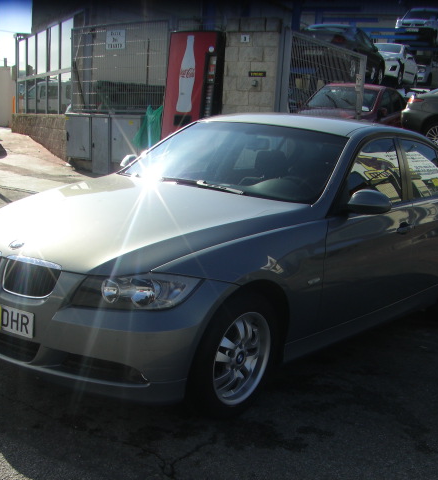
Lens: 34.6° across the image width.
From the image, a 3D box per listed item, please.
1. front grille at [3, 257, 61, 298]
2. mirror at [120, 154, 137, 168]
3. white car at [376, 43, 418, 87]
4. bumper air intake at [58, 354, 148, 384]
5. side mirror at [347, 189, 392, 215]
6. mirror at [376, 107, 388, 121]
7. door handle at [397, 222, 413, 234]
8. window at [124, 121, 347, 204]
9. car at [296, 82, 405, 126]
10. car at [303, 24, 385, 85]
[{"bbox_3d":[-0.800,0.164,3.036,0.310,0.160,0.070,10,0,29],"label":"front grille"},{"bbox_3d":[-0.595,-0.511,4.949,0.220,0.150,0.140,11,11,37],"label":"mirror"},{"bbox_3d":[5.812,-5.936,24.189,1.740,1.470,4.200,8,10,26],"label":"white car"},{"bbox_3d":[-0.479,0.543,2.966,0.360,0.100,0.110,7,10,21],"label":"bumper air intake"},{"bbox_3d":[0.816,-0.219,3.851,0.225,0.130,0.135,12,11,37],"label":"side mirror"},{"bbox_3d":[2.886,-2.233,12.400,0.210,0.170,0.130,10,11,33],"label":"mirror"},{"bbox_3d":[1.158,-0.071,4.355,0.050,0.065,0.210,12,11,37],"label":"door handle"},{"bbox_3d":[0.065,-0.512,4.296,1.450,0.140,0.840,11,41,37],"label":"window"},{"bbox_3d":[2.636,-2.226,13.557,1.680,1.400,4.200,9,11,31],"label":"car"},{"bbox_3d":[3.450,-5.118,19.900,1.700,1.360,4.200,9,11,27],"label":"car"}]

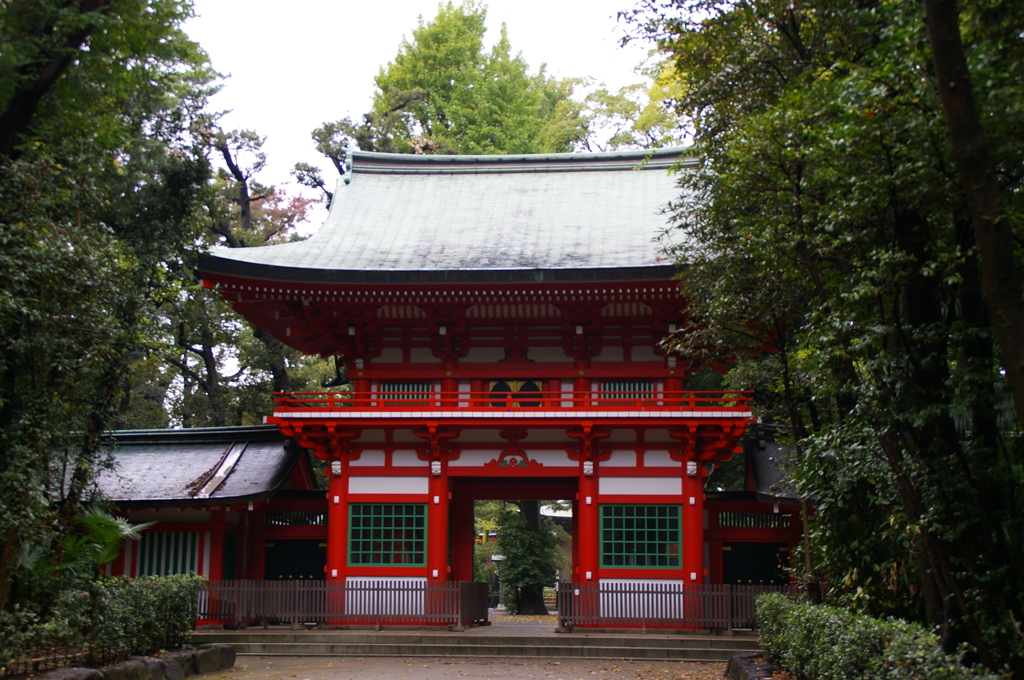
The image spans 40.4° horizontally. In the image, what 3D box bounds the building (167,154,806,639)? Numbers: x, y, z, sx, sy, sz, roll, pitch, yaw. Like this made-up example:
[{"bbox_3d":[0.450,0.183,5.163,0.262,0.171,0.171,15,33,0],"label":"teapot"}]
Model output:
[{"bbox_3d":[0.279,0.944,35.576,13.988,12.415,9.728,-1,-10,6],"label":"building"}]

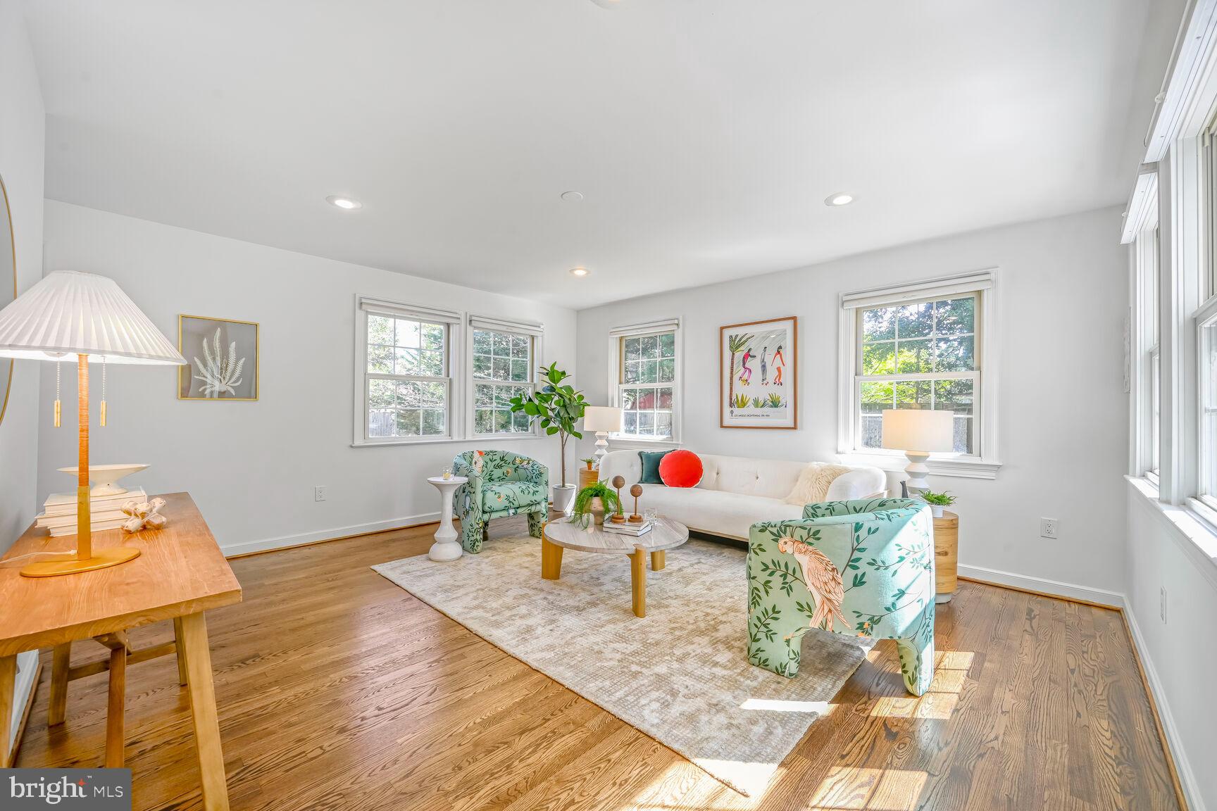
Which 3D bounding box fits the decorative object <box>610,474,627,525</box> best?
[{"bbox_3d":[0.067,0.613,3.112,0.095,0.298,0.095,0,-1,0],"label":"decorative object"}]

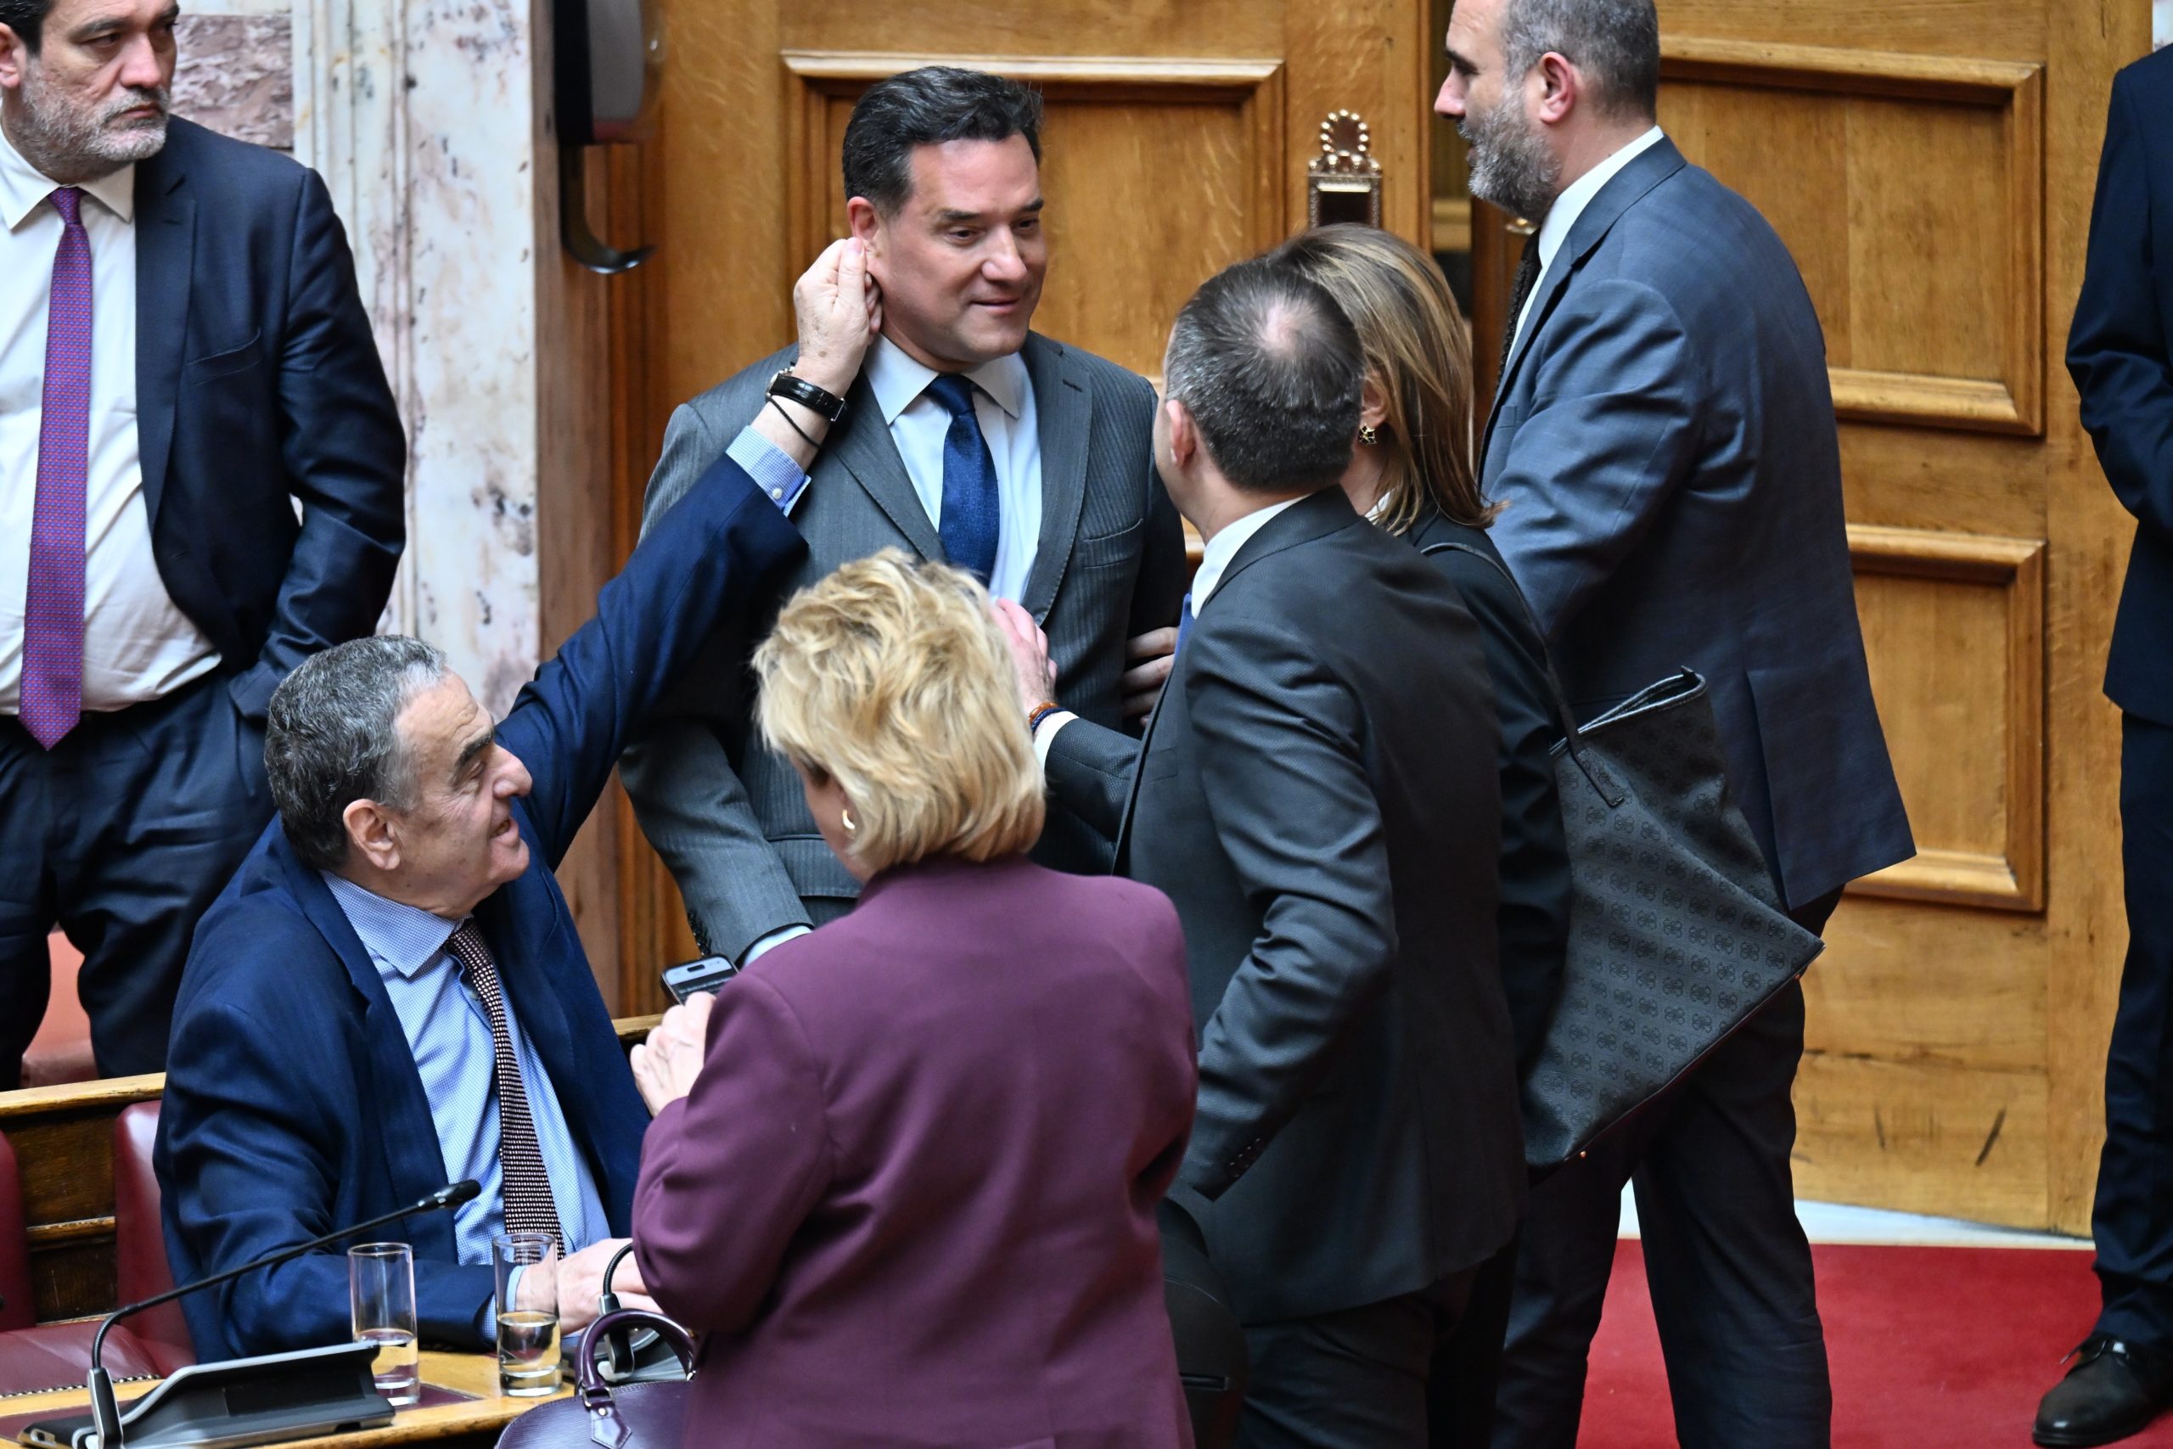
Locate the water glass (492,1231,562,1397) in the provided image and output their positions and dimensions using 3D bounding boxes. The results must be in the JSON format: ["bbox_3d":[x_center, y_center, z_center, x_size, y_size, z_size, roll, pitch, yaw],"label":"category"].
[{"bbox_3d":[-0.493,0.520,20.250,0.058,0.139,0.058,-3,12,0],"label":"water glass"}]

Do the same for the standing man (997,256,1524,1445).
[{"bbox_3d":[0.170,0.450,20.814,0.580,1.770,0.520,6,16,25],"label":"standing man"}]

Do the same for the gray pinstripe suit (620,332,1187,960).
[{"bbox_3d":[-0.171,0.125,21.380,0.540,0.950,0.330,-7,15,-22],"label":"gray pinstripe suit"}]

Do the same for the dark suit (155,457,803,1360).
[{"bbox_3d":[-0.498,0.280,20.762,0.880,0.860,0.540,-13,19,-40],"label":"dark suit"}]

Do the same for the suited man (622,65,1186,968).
[{"bbox_3d":[-0.169,0.275,21.418,0.540,1.800,0.340,-7,15,-22],"label":"suited man"}]

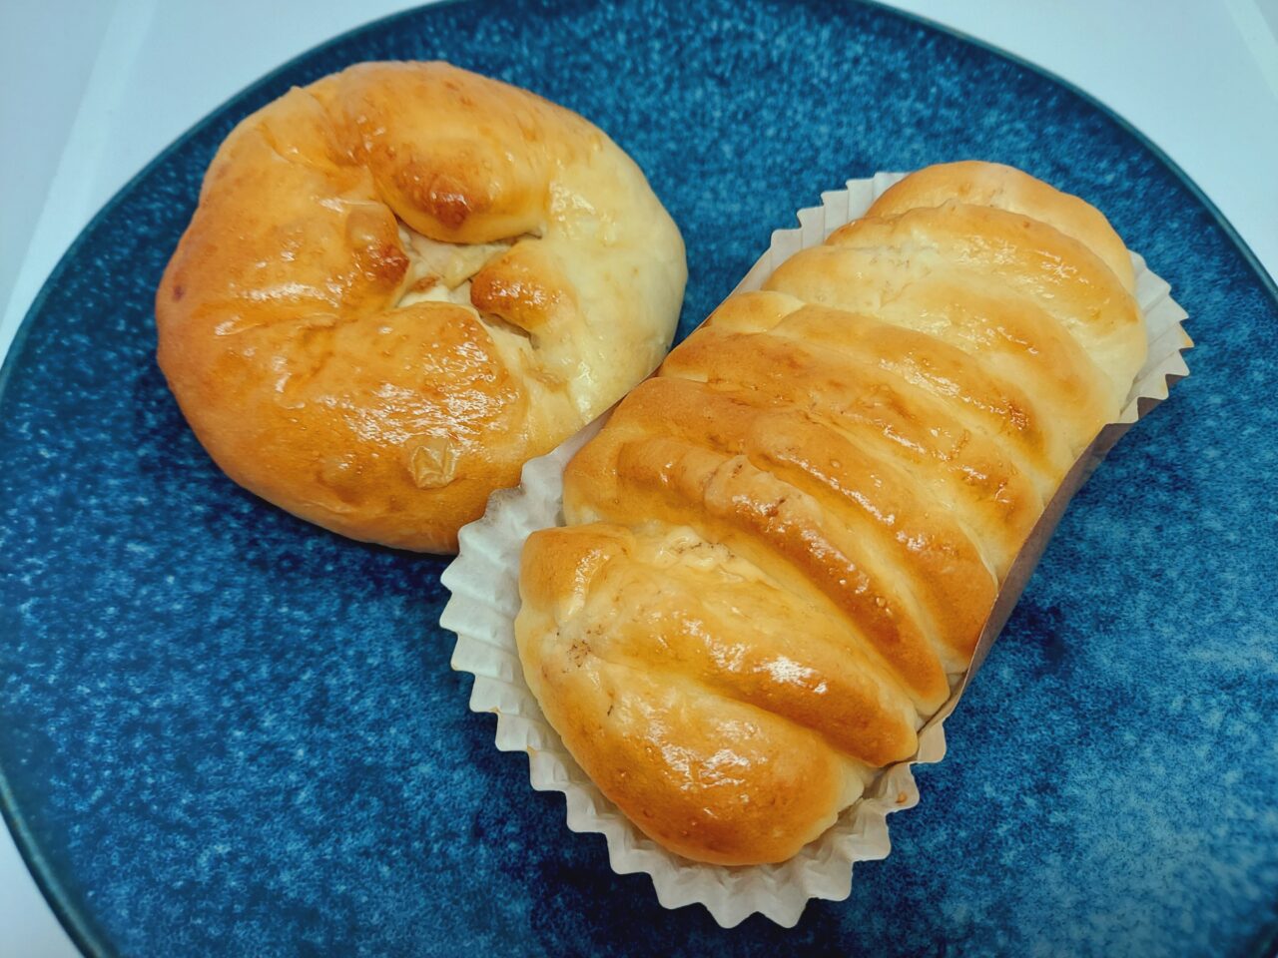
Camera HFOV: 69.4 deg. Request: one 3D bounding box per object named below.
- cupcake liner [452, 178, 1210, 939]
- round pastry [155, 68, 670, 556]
[{"bbox_3d":[0.040,0.001,0.183,0.087,0.034,0.165,38,68,18],"label":"cupcake liner"},{"bbox_3d":[-0.045,-0.043,0.199,0.112,0.046,0.120,0,62,0],"label":"round pastry"}]

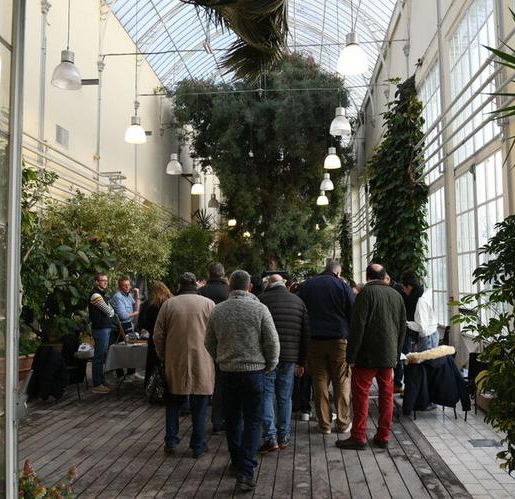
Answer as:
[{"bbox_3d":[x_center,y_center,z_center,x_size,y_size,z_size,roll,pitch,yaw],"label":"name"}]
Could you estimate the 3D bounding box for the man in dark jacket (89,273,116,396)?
[{"bbox_3d":[-2.339,1.248,7.513,0.380,1.770,0.470,-2,-4,21],"label":"man in dark jacket"}]

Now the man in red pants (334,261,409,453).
[{"bbox_3d":[1.119,1.039,4.983,0.600,1.780,0.450,-1,-4,5],"label":"man in red pants"}]

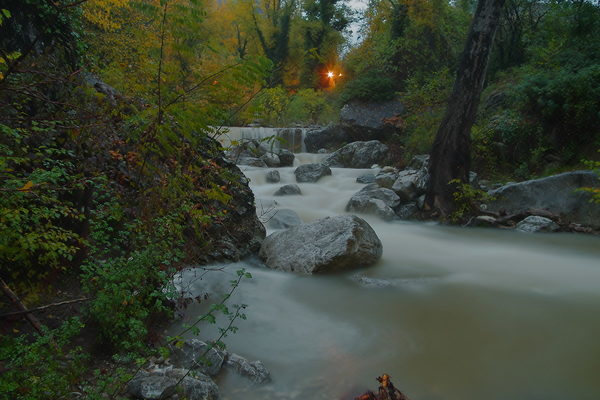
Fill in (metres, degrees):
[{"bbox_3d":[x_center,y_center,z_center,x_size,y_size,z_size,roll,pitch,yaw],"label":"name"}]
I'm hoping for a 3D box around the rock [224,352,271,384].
[{"bbox_3d":[-0.372,1.169,3.160,0.340,0.140,0.200,4,11,22],"label":"rock"}]

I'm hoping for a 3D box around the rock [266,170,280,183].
[{"bbox_3d":[-0.641,-0.558,10.900,0.335,0.308,0.285,0,8,0],"label":"rock"}]

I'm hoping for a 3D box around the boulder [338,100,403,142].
[{"bbox_3d":[2.473,-2.693,15.500,2.119,1.409,1.589,0,8,0],"label":"boulder"}]

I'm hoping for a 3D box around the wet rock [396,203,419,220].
[{"bbox_3d":[1.865,0.178,7.775,0.412,0.290,0.350,3,11,14],"label":"wet rock"}]

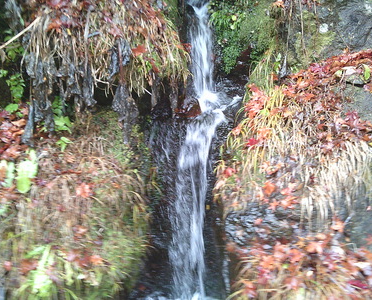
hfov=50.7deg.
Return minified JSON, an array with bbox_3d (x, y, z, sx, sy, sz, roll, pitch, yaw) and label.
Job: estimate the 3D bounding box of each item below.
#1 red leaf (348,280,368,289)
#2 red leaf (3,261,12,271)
[{"bbox_3d":[0.602,0.469,1.370,0.070,0.012,0.035,0,31,6],"label":"red leaf"},{"bbox_3d":[-0.645,0.417,1.420,0.036,0.012,0.036,0,60,0],"label":"red leaf"}]

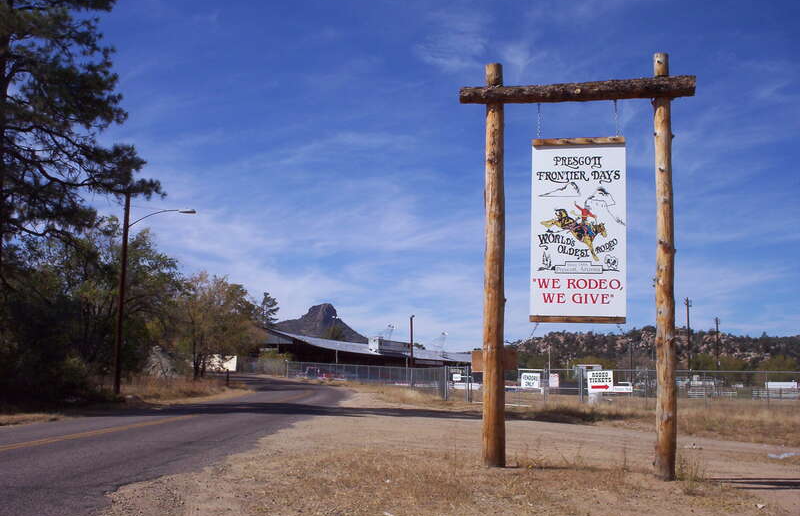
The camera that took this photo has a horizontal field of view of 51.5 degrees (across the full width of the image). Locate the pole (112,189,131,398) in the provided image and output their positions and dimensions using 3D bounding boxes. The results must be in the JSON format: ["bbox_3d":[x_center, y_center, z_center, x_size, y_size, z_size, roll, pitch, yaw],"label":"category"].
[{"bbox_3d":[-11.053,1.324,33.058,0.260,8.174,0.260,1,-7,0],"label":"pole"}]

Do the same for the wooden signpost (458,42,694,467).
[{"bbox_3d":[2.346,0.022,10.976,3.080,5.500,0.450,0,-7,12],"label":"wooden signpost"}]

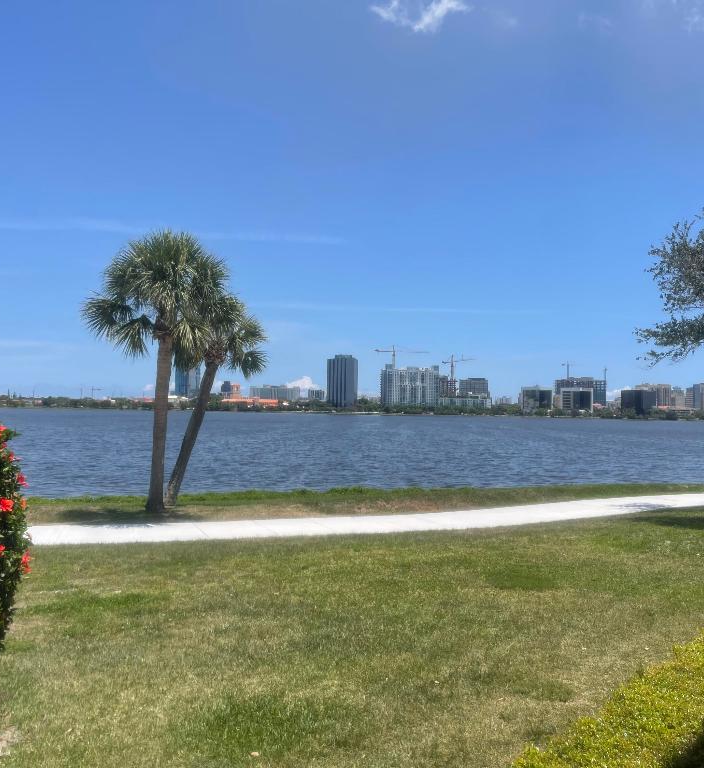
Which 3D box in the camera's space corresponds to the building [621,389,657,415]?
[{"bbox_3d":[356.570,24.700,955.590,38.500,32.930,34.000,0,-2,12],"label":"building"}]

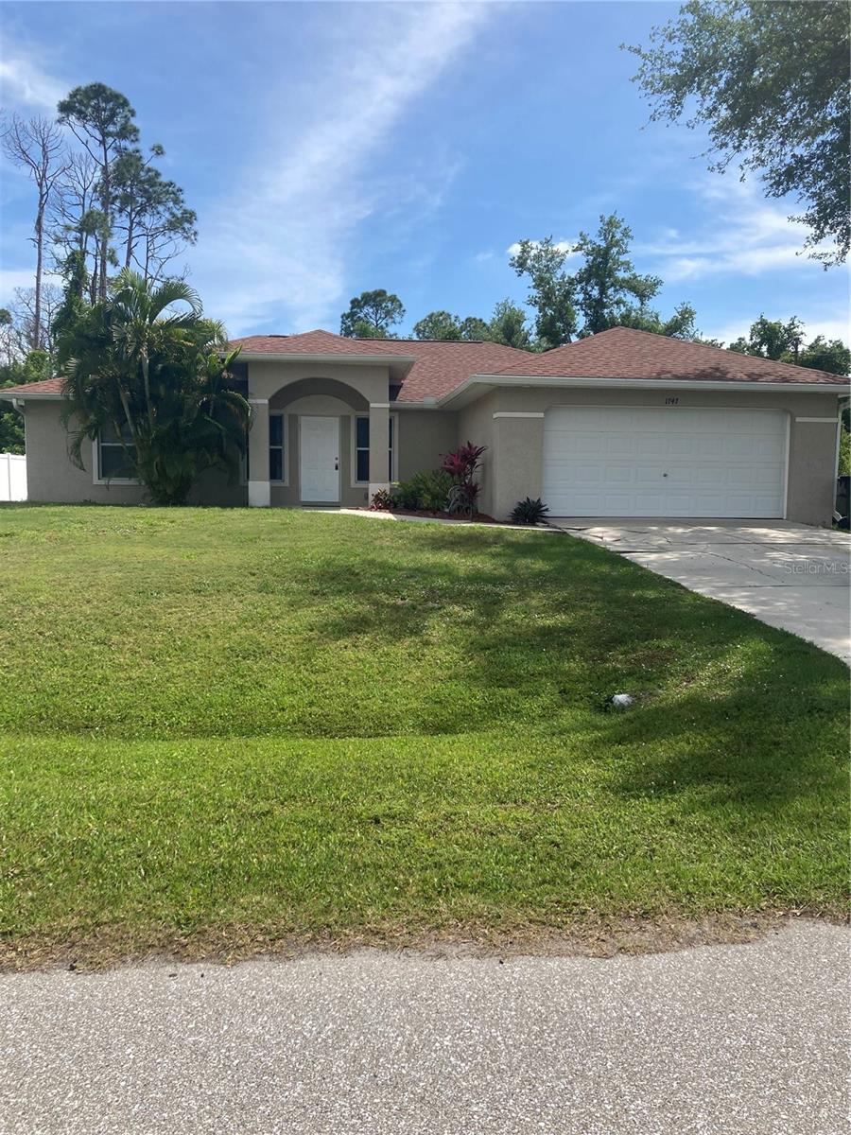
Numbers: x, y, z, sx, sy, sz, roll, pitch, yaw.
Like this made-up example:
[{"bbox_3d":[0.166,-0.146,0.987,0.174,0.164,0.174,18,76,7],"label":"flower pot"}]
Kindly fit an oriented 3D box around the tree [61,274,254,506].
[{"bbox_3d":[-5.785,-3.837,19.600,4.000,5.000,3.600,0,5,-7],"label":"tree"}]

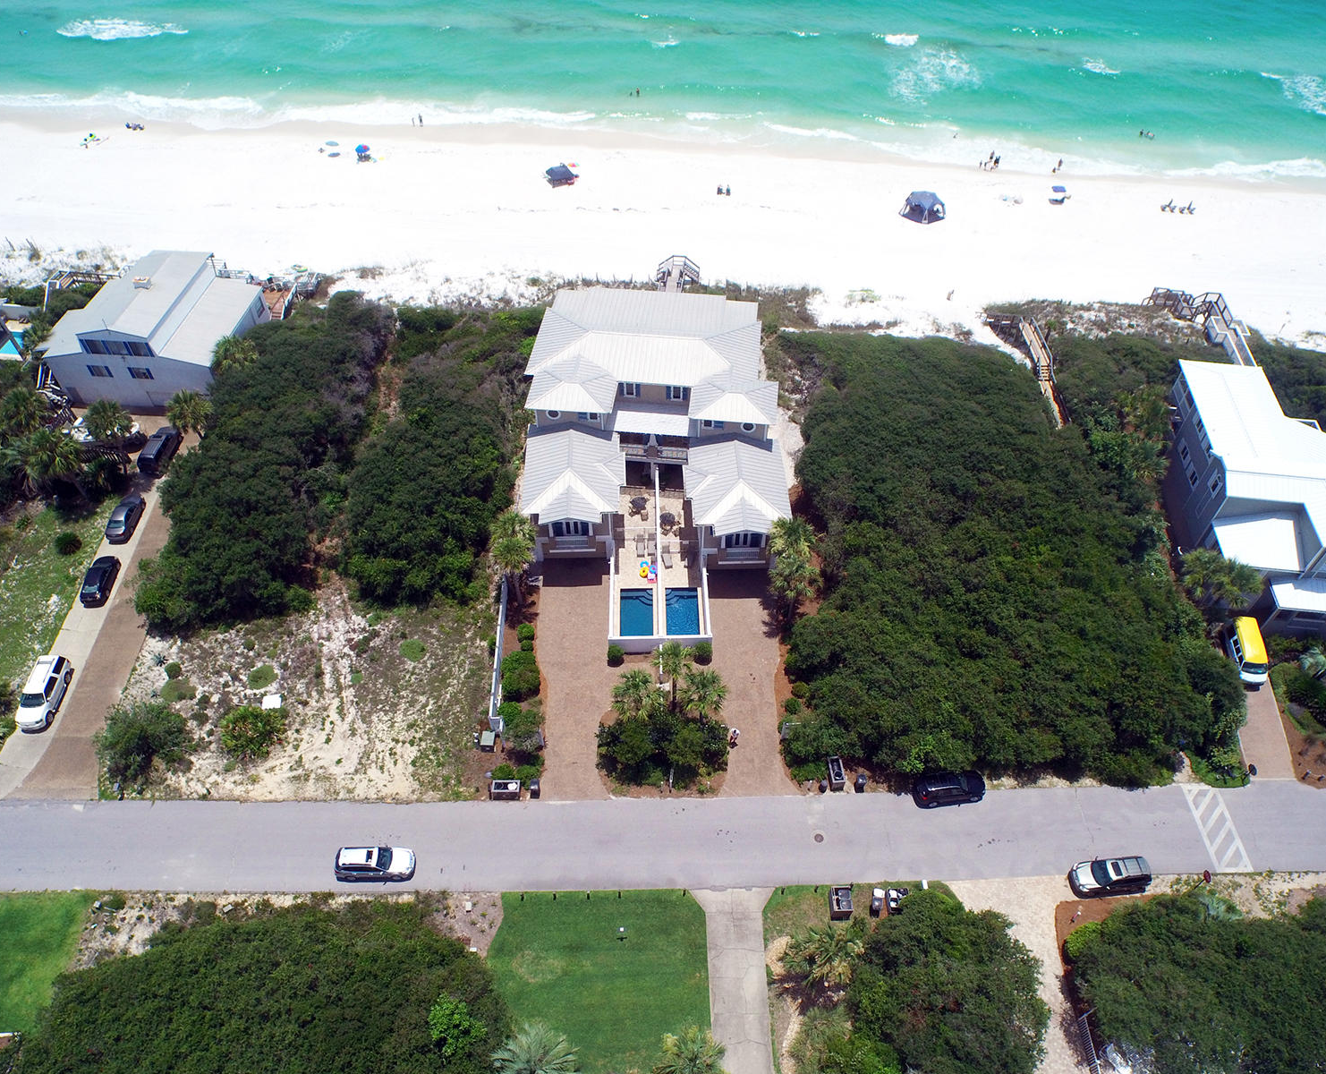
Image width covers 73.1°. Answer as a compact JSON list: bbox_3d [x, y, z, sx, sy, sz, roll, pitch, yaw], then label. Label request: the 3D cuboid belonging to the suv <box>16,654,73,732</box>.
[{"bbox_3d":[-44.839,11.172,64.872,1.980,1.880,5.300,-4,47,-4],"label":"suv"}]

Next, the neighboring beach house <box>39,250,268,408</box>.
[{"bbox_3d":[-51.015,-21.472,90.958,15.900,8.800,15.400,2,47,1],"label":"neighboring beach house"}]

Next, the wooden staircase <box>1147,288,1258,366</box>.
[{"bbox_3d":[51.426,-19.036,85.206,8.000,4.800,13.500,5,49,6],"label":"wooden staircase"}]

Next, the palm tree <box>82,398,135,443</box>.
[{"bbox_3d":[-51.111,-10.313,83.010,4.400,5.000,4.400,1,47,0],"label":"palm tree"}]

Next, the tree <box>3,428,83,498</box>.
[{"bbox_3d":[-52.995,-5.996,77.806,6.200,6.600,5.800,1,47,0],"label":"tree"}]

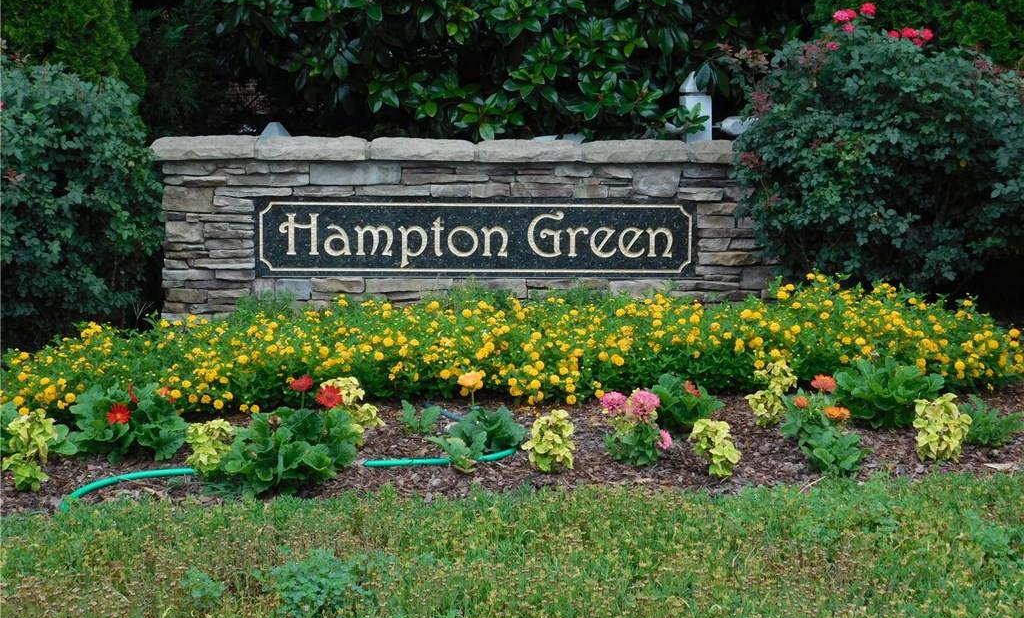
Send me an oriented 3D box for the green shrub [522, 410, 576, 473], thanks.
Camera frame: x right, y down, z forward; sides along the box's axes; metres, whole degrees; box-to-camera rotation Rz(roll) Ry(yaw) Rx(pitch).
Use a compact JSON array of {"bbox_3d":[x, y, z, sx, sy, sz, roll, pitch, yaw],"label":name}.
[{"bbox_3d":[0.137,0.485,5.520,0.194,0.220,0.180,0,7,0],"label":"green shrub"}]

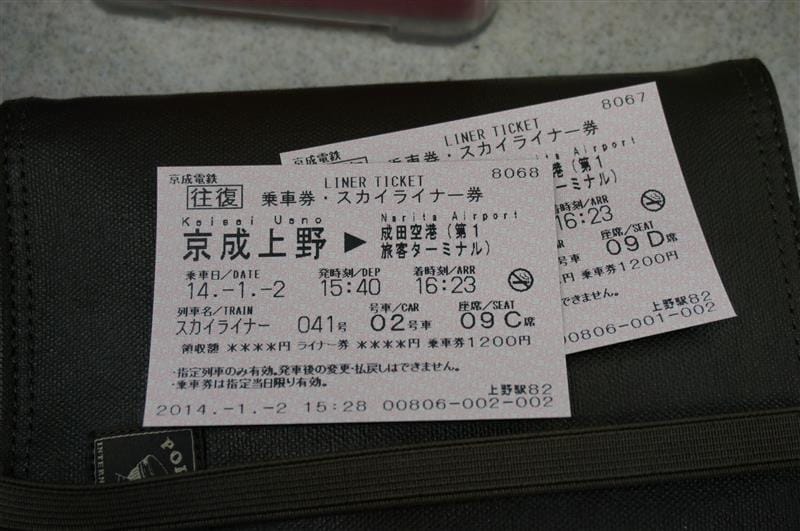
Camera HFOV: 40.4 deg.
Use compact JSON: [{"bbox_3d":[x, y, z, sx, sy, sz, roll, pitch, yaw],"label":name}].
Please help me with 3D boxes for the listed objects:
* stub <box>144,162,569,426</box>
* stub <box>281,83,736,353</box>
[{"bbox_3d":[-0.009,0.004,0.225,0.085,0.002,0.058,-1,69,-1],"label":"stub"},{"bbox_3d":[0.022,-0.007,0.230,0.085,0.002,0.058,-12,69,-5],"label":"stub"}]

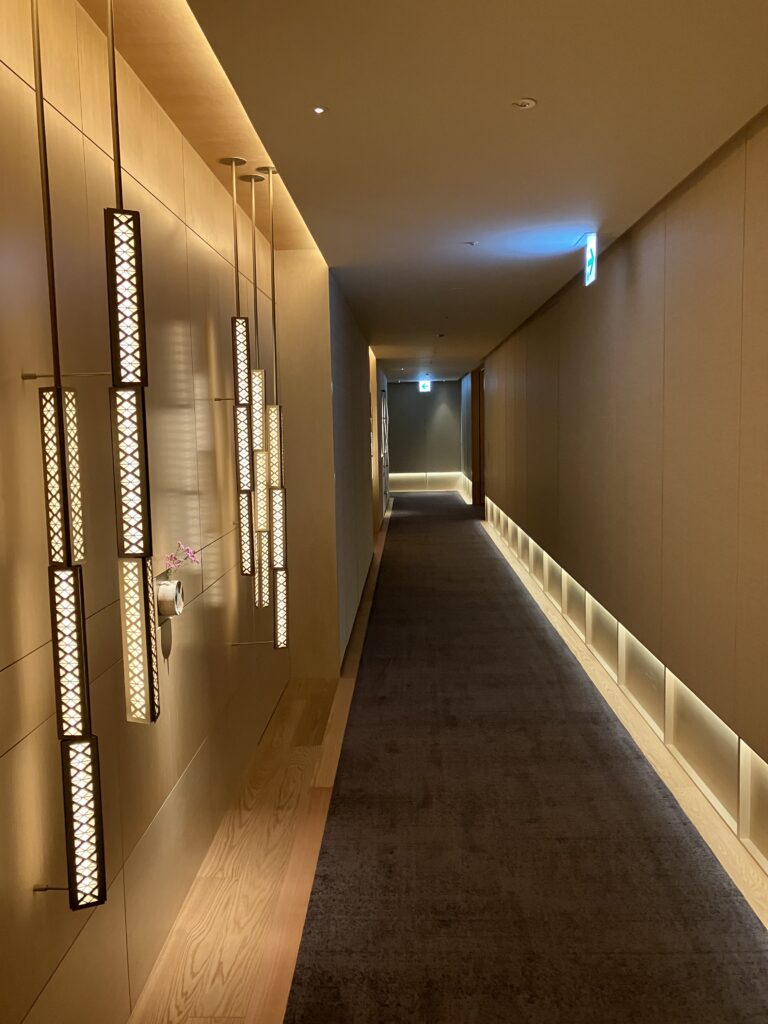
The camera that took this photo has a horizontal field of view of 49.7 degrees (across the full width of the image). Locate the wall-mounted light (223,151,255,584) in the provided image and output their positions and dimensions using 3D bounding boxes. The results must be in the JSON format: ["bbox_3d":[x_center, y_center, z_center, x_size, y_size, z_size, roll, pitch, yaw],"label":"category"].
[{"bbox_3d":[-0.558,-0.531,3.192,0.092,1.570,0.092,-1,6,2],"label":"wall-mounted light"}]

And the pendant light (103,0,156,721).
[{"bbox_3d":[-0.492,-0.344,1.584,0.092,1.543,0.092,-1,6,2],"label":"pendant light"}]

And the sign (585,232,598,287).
[{"bbox_3d":[1.031,-1.253,4.131,0.030,0.225,0.207,-1,6,2],"label":"sign"}]

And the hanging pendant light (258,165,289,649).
[{"bbox_3d":[-0.432,-0.386,3.326,0.100,1.899,0.100,-1,6,2],"label":"hanging pendant light"}]

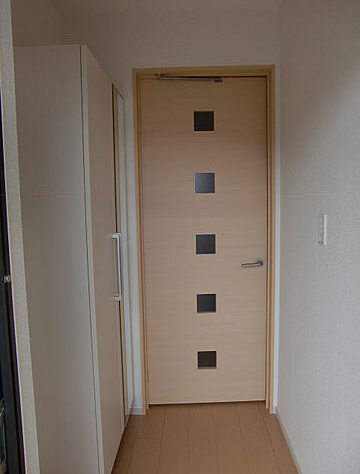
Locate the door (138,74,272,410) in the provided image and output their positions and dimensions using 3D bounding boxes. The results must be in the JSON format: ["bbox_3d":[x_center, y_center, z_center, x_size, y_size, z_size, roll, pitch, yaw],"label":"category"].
[{"bbox_3d":[0.156,0.071,2.400,0.745,2.020,0.036,-1,7,-1],"label":"door"}]

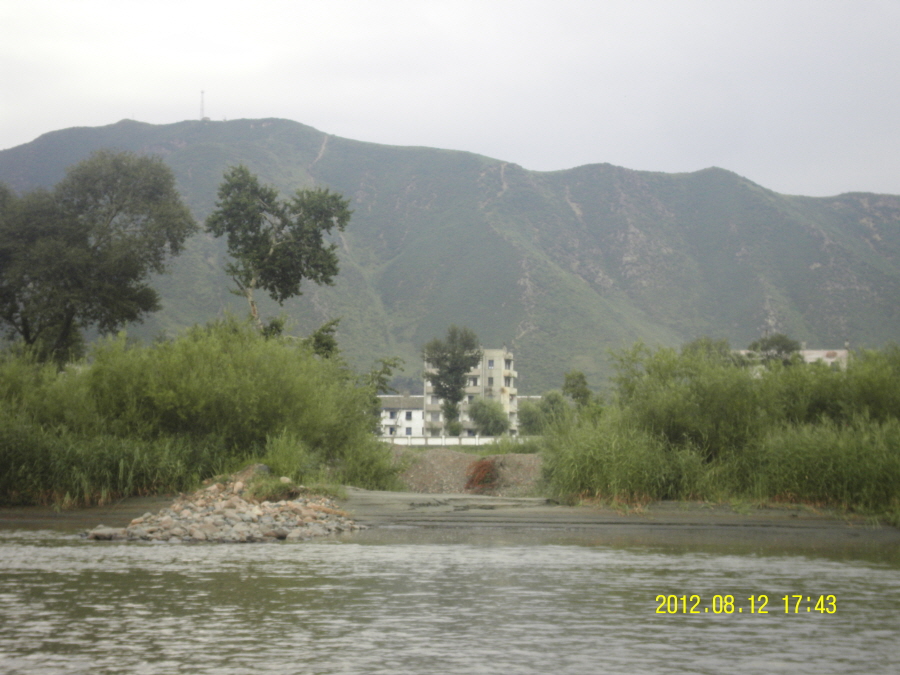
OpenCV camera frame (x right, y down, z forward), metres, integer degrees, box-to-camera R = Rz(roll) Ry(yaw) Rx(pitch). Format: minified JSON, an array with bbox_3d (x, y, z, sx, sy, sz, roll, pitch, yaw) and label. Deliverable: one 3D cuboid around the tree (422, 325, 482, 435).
[{"bbox_3d":[0.375,7.125,312.000,9.000,18.000,9.000,0,-3,0],"label":"tree"}]

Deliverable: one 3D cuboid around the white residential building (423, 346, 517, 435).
[{"bbox_3d":[3.442,9.486,333.000,14.600,15.700,12.000,0,-3,5],"label":"white residential building"}]

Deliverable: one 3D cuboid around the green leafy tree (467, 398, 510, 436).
[{"bbox_3d":[5.925,12.525,312.000,6.300,7.400,6.300,0,-3,0],"label":"green leafy tree"}]

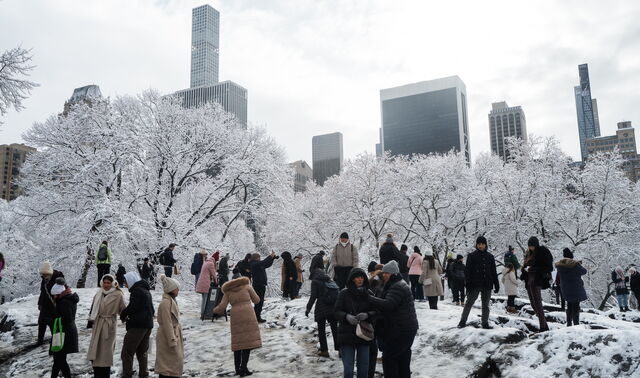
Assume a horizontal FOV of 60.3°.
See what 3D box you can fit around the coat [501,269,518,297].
[{"bbox_3d":[5.823,2.822,16.749,0.420,0.840,0.440,5,-12,-29],"label":"coat"}]

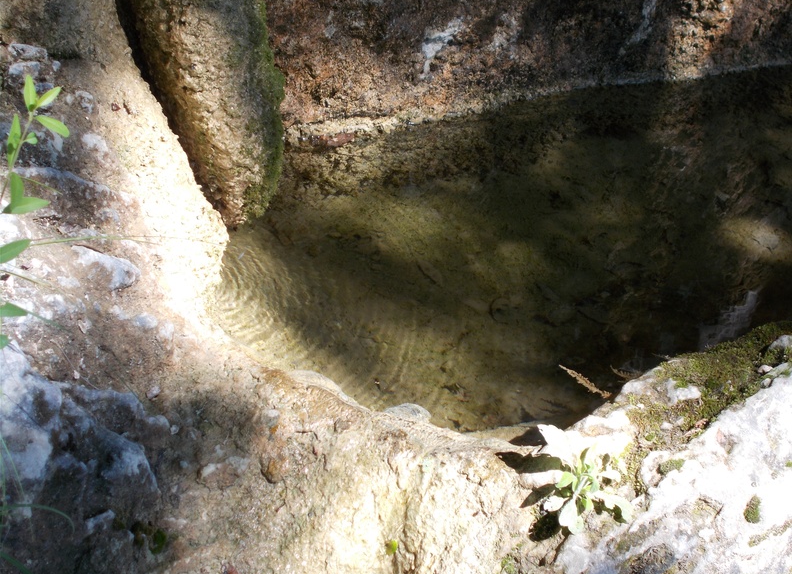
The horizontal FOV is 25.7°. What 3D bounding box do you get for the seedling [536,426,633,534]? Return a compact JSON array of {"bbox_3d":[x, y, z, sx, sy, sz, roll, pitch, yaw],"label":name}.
[{"bbox_3d":[0.240,0.244,2.200,0.120,0.090,0.115,0,44,0],"label":"seedling"}]

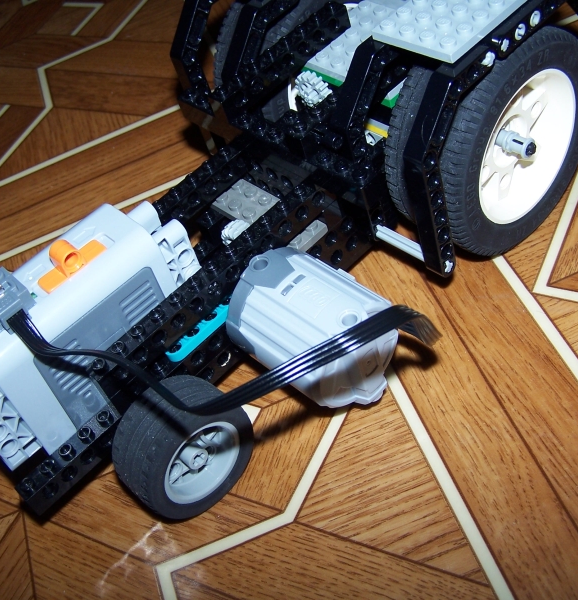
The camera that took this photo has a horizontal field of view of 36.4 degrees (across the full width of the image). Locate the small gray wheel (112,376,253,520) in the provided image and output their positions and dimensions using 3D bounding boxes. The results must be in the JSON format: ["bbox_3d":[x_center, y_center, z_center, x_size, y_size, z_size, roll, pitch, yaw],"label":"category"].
[{"bbox_3d":[-0.034,0.048,0.288,0.022,0.043,0.043,31,67,36],"label":"small gray wheel"}]

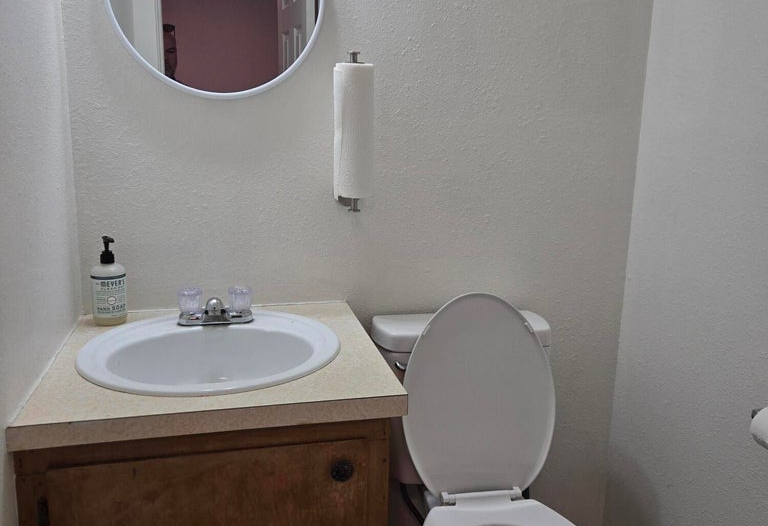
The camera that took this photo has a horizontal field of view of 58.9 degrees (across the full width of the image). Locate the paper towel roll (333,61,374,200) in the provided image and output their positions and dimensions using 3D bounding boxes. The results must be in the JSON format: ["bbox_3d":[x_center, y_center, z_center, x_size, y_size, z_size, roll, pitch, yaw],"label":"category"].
[{"bbox_3d":[-0.064,-0.284,1.479,0.086,0.286,0.086,1,12,0],"label":"paper towel roll"}]

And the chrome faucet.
[{"bbox_3d":[-0.348,0.094,1.404,0.158,0.075,0.120,-2,12,-13],"label":"chrome faucet"}]

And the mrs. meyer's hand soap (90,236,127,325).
[{"bbox_3d":[-0.580,0.035,1.431,0.069,0.184,0.069,-8,15,-39],"label":"mrs. meyer's hand soap"}]

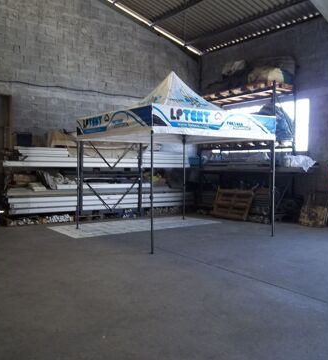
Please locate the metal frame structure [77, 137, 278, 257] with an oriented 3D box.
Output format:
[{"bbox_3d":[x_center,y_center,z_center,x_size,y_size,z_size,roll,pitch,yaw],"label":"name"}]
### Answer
[{"bbox_3d":[0.171,0.064,8.133,2.960,2.078,2.960,-1,2,-35],"label":"metal frame structure"}]

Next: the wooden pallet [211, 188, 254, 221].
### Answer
[{"bbox_3d":[1.926,0.689,10.704,0.147,0.804,1.235,21,-10,-32],"label":"wooden pallet"}]

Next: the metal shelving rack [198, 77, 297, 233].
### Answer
[{"bbox_3d":[2.268,-0.705,10.946,0.960,3.499,2.956,-1,2,-33],"label":"metal shelving rack"}]

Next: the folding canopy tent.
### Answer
[{"bbox_3d":[0.176,-0.578,8.116,2.969,3.361,2.969,-1,2,-35],"label":"folding canopy tent"}]

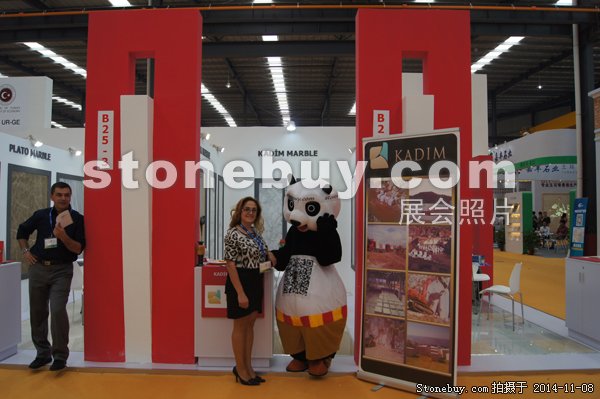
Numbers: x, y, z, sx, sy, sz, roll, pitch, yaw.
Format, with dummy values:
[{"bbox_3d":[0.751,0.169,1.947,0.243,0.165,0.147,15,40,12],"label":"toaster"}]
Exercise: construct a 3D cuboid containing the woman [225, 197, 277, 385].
[{"bbox_3d":[-0.422,0.778,3.840,0.380,1.600,0.440,0,-1,41],"label":"woman"}]

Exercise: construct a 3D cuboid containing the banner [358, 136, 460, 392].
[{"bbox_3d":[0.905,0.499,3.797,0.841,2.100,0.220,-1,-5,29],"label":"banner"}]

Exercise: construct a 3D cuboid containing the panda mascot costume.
[{"bbox_3d":[0.109,0.698,4.145,0.700,1.770,0.600,-1,-2,19],"label":"panda mascot costume"}]

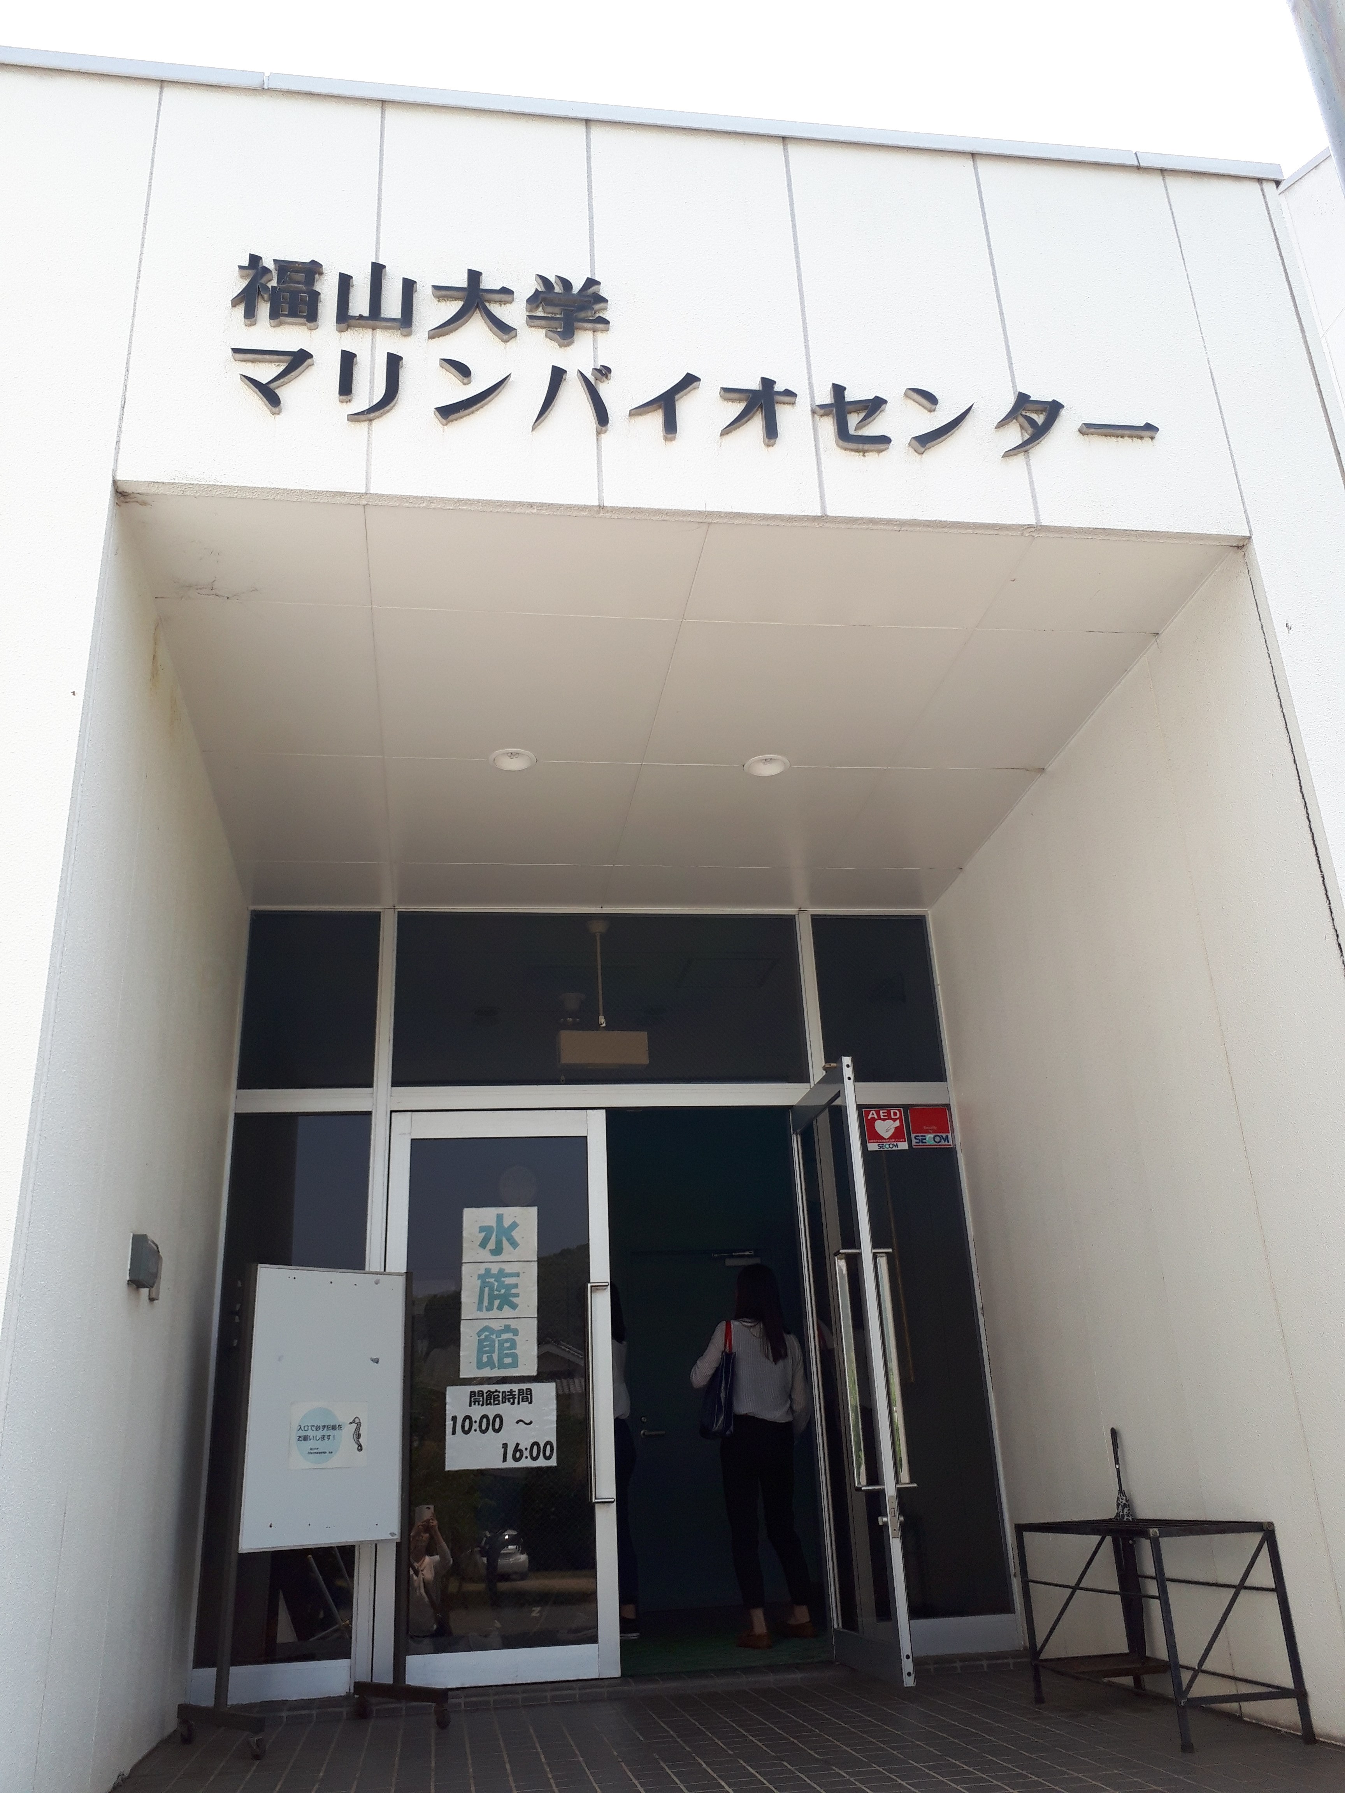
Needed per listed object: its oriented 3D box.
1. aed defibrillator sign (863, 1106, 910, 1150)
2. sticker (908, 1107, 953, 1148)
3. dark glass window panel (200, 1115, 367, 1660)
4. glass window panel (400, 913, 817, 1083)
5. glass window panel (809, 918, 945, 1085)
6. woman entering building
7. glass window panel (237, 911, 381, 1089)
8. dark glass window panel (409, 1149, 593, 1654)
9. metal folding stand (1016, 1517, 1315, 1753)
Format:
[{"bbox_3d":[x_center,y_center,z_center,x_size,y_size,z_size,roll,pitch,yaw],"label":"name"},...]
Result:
[{"bbox_3d":[0.917,0.996,5.988,0.173,0.180,0.010,0,-22,-8],"label":"aed defibrillator sign"},{"bbox_3d":[1.115,0.992,6.017,0.172,0.178,0.010,0,-22,-8],"label":"sticker"},{"bbox_3d":[-1.463,1.803,5.337,0.550,1.990,0.040,0,-22,-8],"label":"dark glass window panel"},{"bbox_3d":[-0.301,0.437,6.062,1.775,0.775,0.040,0,-22,-8],"label":"glass window panel"},{"bbox_3d":[0.915,0.447,6.226,0.545,0.780,0.040,0,-22,-8],"label":"glass window panel"},{"bbox_3d":[0.326,2.375,6.066,0.490,1.550,0.350,0,-22,-8],"label":"woman entering building"},{"bbox_3d":[-1.521,0.430,5.897,0.550,0.780,0.040,0,-22,-8],"label":"glass window panel"},{"bbox_3d":[-0.663,1.864,5.421,0.720,1.875,0.040,0,-22,-8],"label":"dark glass window panel"},{"bbox_3d":[1.449,2.207,4.273,0.385,0.540,0.975,1,-23,-10],"label":"metal folding stand"}]

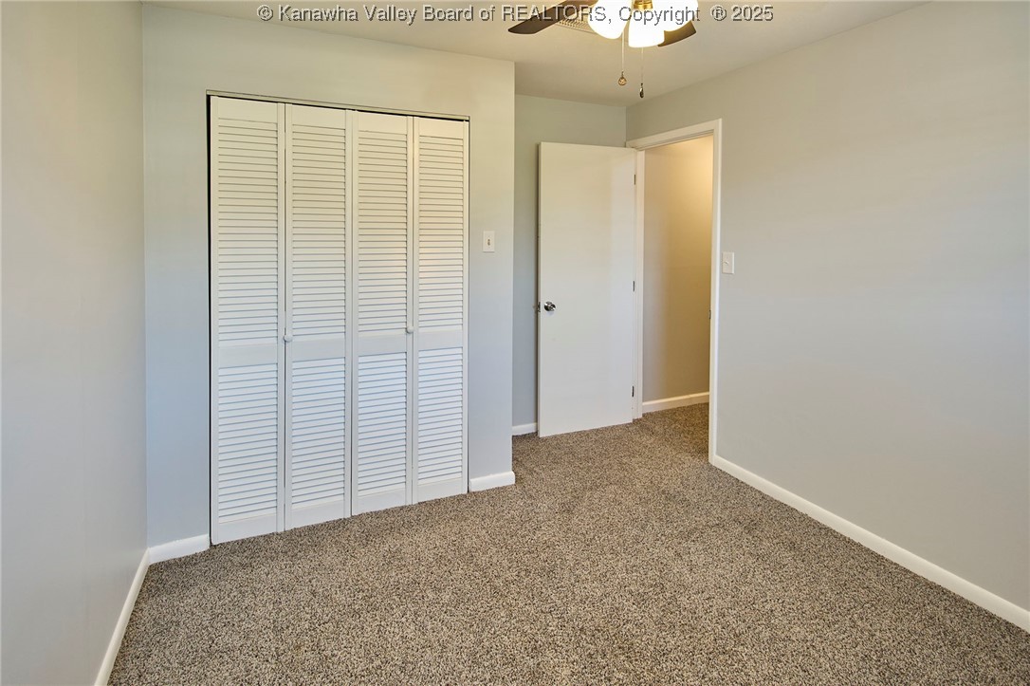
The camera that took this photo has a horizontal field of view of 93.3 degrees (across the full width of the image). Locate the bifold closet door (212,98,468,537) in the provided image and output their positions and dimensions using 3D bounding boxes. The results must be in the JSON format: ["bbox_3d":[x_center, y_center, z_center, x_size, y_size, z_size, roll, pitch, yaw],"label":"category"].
[{"bbox_3d":[-0.846,-0.138,2.520,1.225,2.030,0.060,-2,5,-25],"label":"bifold closet door"}]

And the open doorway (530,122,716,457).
[{"bbox_3d":[0.732,-0.353,3.200,0.780,2.100,0.920,-2,6,-25],"label":"open doorway"}]

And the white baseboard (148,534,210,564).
[{"bbox_3d":[-1.478,0.908,2.140,0.230,0.075,0.020,-2,5,-24],"label":"white baseboard"}]

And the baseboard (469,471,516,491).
[{"bbox_3d":[-0.125,0.781,2.723,0.270,0.075,0.020,-2,5,-24],"label":"baseboard"}]

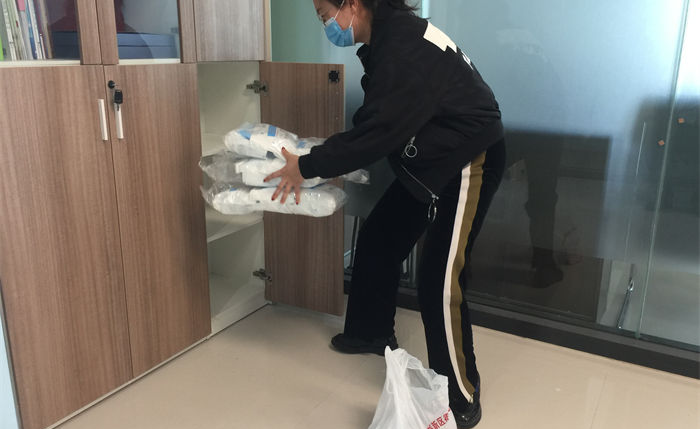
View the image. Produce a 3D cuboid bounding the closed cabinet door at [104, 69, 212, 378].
[{"bbox_3d":[-0.669,0.014,2.099,0.020,1.072,0.386,9,18,28],"label":"closed cabinet door"}]

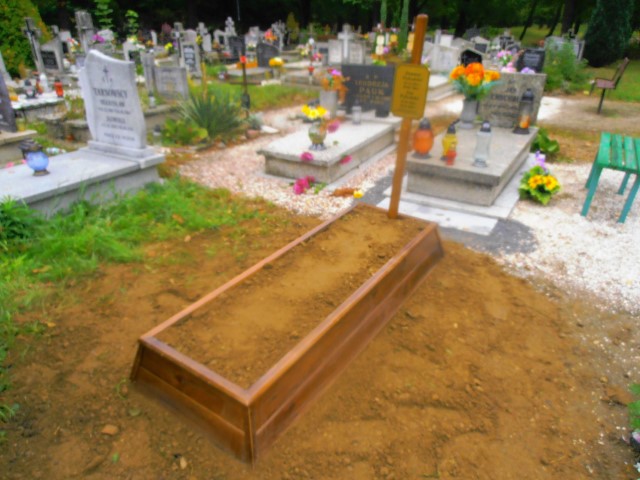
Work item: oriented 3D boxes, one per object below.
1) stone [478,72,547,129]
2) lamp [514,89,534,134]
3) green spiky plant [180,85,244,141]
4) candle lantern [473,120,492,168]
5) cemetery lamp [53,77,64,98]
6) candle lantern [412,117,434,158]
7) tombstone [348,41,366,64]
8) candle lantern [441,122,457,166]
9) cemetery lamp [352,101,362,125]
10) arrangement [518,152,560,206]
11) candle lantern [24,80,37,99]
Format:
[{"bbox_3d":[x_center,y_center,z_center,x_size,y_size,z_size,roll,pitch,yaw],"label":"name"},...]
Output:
[{"bbox_3d":[2.174,-1.559,4.955,0.607,0.577,0.111,16,31,29],"label":"stone"},{"bbox_3d":[2.220,-1.390,4.775,0.166,0.444,0.166,16,31,29],"label":"lamp"},{"bbox_3d":[-1.454,-1.699,5.866,0.829,0.622,0.784,0,27,0],"label":"green spiky plant"},{"bbox_3d":[1.420,-0.821,3.812,0.133,0.383,0.133,16,31,29],"label":"candle lantern"},{"bbox_3d":[-4.207,-2.440,7.128,0.135,0.275,0.135,-15,31,-26],"label":"cemetery lamp"},{"bbox_3d":[0.932,-0.922,3.984,0.172,0.345,0.172,5,28,12],"label":"candle lantern"},{"bbox_3d":[1.001,-4.918,11.699,0.444,0.592,0.133,16,31,29],"label":"tombstone"},{"bbox_3d":[1.111,-0.847,3.843,0.128,0.335,0.128,7,28,15],"label":"candle lantern"},{"bbox_3d":[0.467,-1.594,5.526,0.111,0.278,0.111,0,27,0],"label":"cemetery lamp"},{"bbox_3d":[1.885,-0.527,3.807,0.310,0.350,0.290,13,30,24],"label":"arrangement"},{"bbox_3d":[-4.663,-2.415,7.110,0.140,0.250,0.140,-17,31,-28],"label":"candle lantern"}]

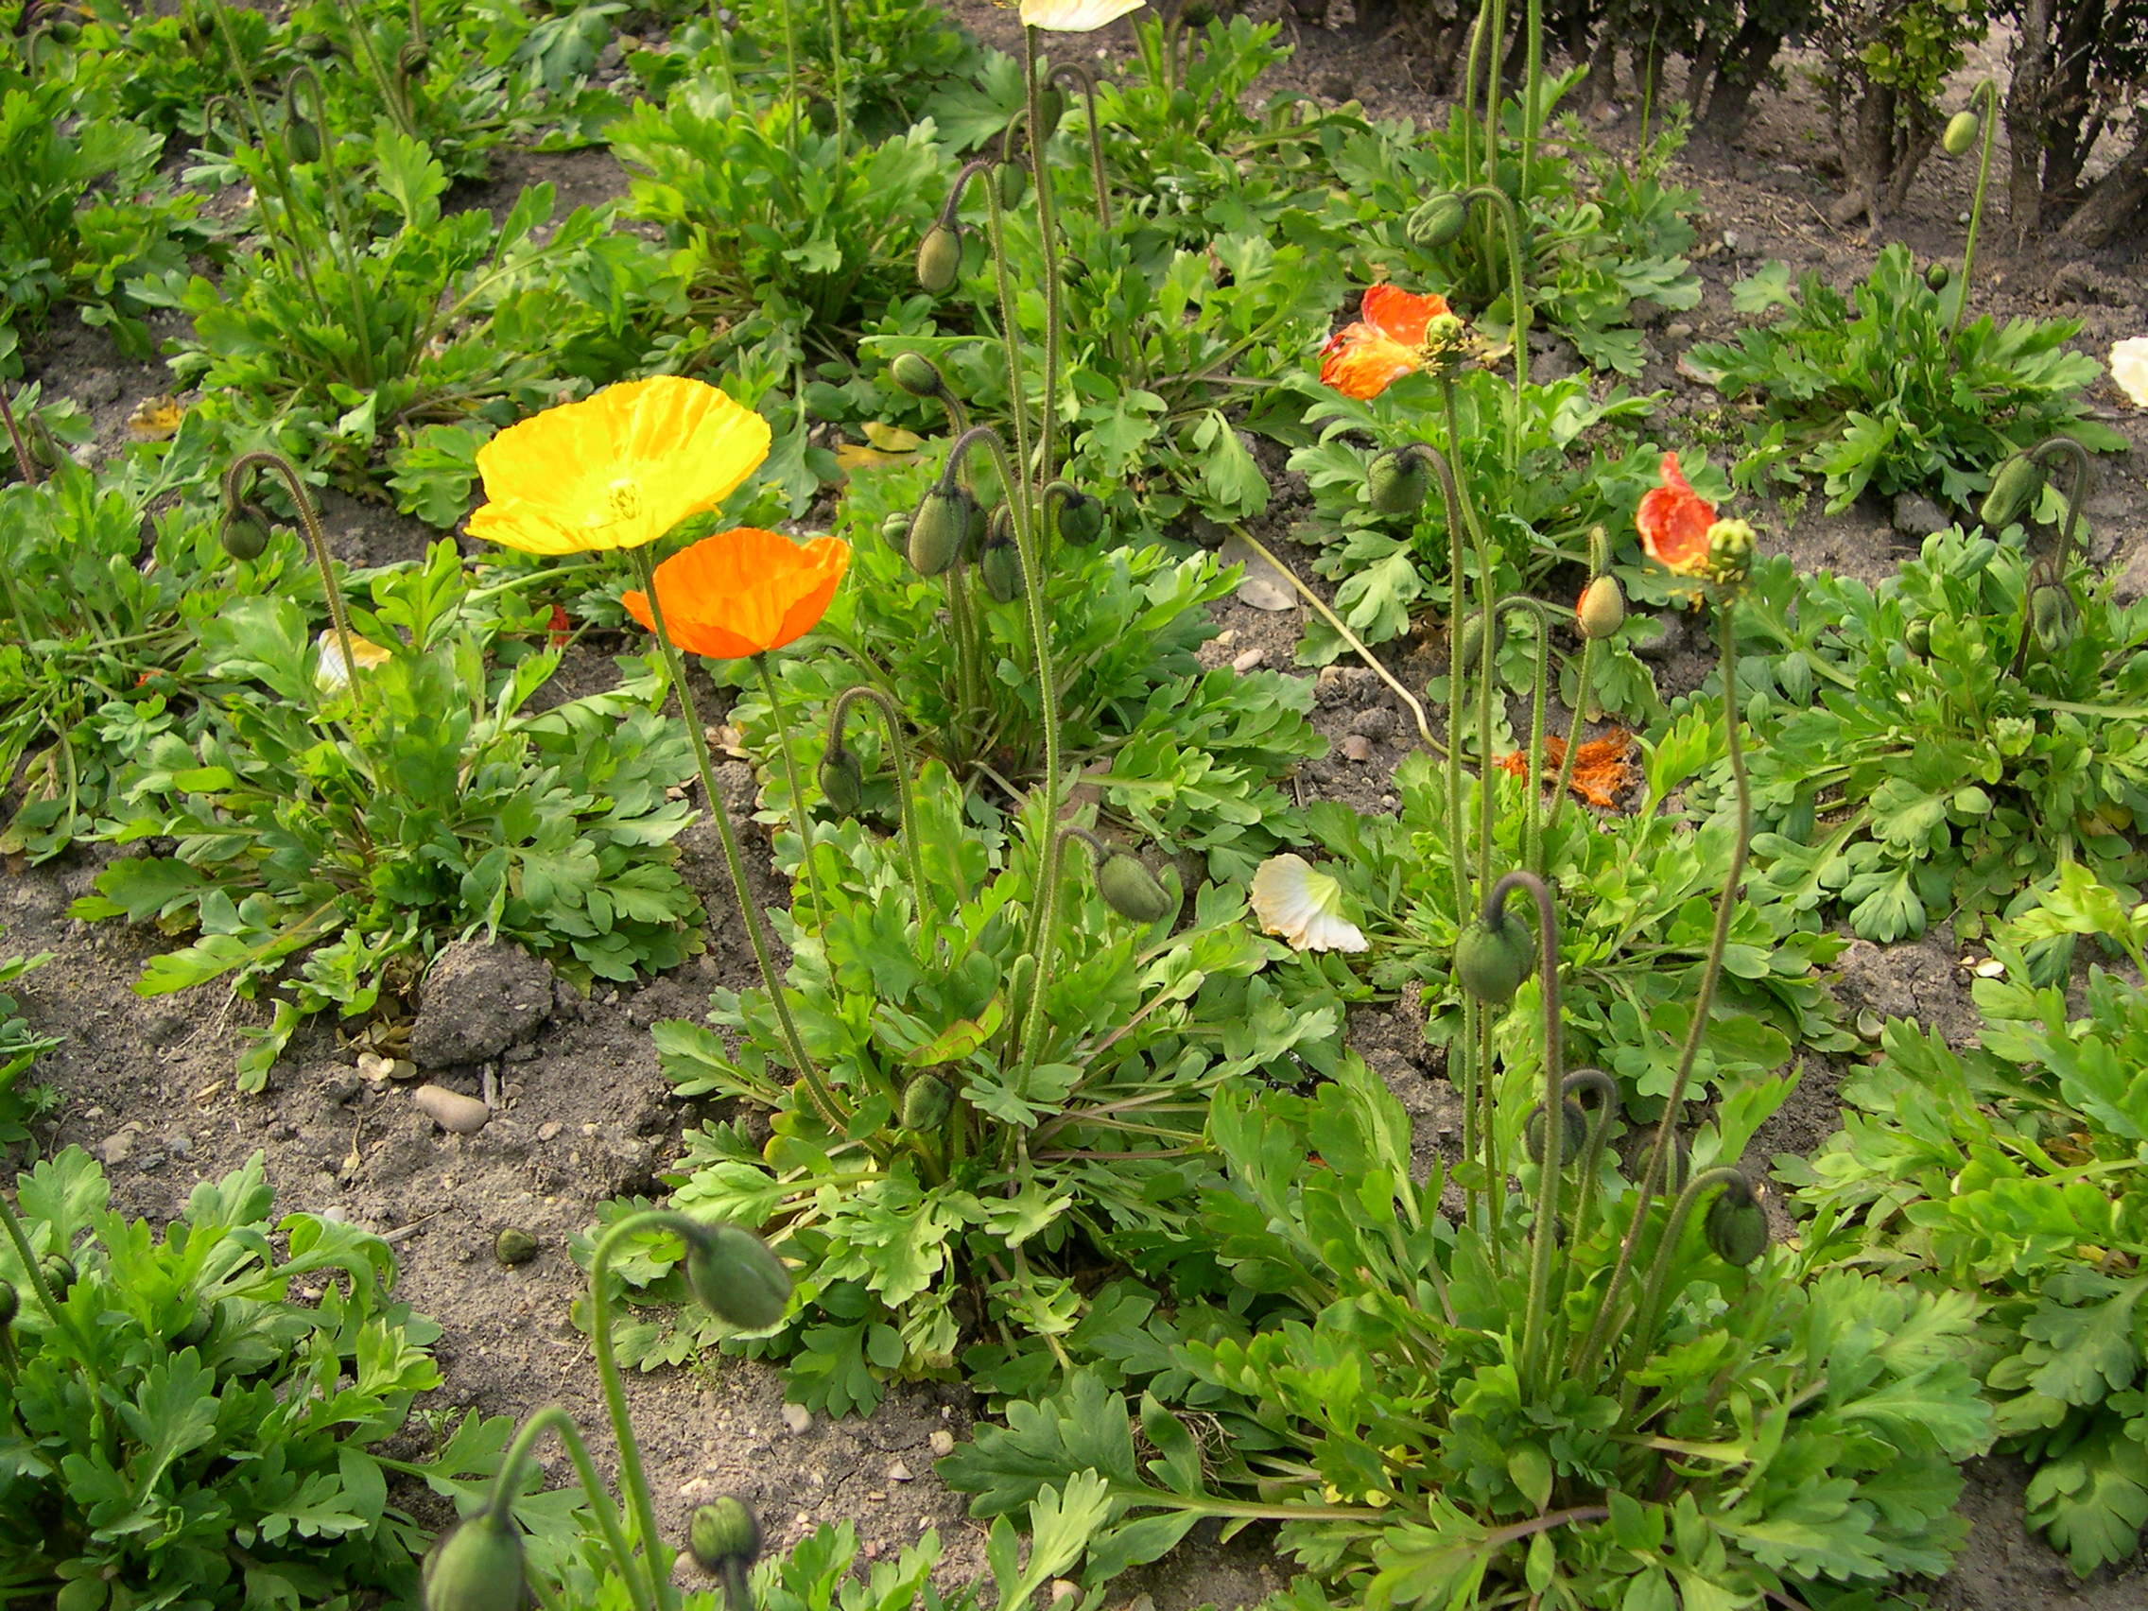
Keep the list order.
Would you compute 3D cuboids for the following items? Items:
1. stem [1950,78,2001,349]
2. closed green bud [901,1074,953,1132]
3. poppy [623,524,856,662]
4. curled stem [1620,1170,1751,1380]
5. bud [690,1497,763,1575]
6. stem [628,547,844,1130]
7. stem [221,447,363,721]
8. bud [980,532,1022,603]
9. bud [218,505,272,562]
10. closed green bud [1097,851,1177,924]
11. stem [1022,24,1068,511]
[{"bbox_3d":[0.546,-0.358,1.436,0.024,0.169,0.012,-5,32,3],"label":"stem"},{"bbox_3d":[-0.050,0.100,0.794,0.017,0.021,0.017,0,32,0],"label":"closed green bud"},{"bbox_3d":[-0.134,-0.075,0.944,0.089,0.037,0.089,-7,32,5],"label":"poppy"},{"bbox_3d":[0.213,0.166,0.823,0.035,0.100,0.016,0,32,0],"label":"curled stem"},{"bbox_3d":[-0.084,0.176,0.568,0.017,0.021,0.017,0,32,0],"label":"bud"},{"bbox_3d":[-0.108,0.018,0.770,0.014,0.230,0.014,-10,31,6],"label":"stem"},{"bbox_3d":[-0.381,-0.106,1.150,0.046,0.140,0.016,0,32,0],"label":"stem"},{"bbox_3d":[-0.030,-0.100,0.991,0.018,0.028,0.018,0,32,0],"label":"bud"},{"bbox_3d":[-0.347,-0.114,0.989,0.020,0.024,0.020,0,32,0],"label":"bud"},{"bbox_3d":[0.025,0.033,0.942,0.036,0.021,0.021,37,25,-21],"label":"closed green bud"},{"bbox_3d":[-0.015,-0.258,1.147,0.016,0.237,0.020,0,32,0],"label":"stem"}]

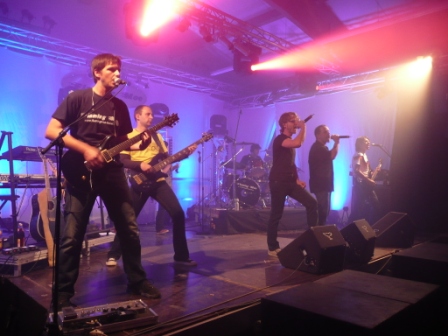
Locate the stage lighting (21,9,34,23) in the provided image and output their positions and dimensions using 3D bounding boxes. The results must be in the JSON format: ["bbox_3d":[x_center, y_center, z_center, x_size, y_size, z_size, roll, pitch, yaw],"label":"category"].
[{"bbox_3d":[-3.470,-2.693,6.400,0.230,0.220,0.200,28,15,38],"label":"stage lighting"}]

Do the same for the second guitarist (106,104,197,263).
[{"bbox_3d":[-0.800,0.214,4.000,0.800,1.730,0.620,3,-6,-42],"label":"second guitarist"}]

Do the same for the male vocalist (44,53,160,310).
[{"bbox_3d":[-0.881,0.079,2.650,0.760,1.780,0.550,3,-6,-37],"label":"male vocalist"}]

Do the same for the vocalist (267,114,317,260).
[{"bbox_3d":[0.829,0.204,4.450,0.660,1.760,0.520,-2,-5,16],"label":"vocalist"}]

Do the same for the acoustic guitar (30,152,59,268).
[{"bbox_3d":[-1.851,0.320,3.800,0.130,1.030,0.400,-15,-10,24],"label":"acoustic guitar"}]

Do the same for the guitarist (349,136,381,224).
[{"bbox_3d":[2.310,0.323,6.000,0.500,1.720,0.550,-3,-5,30],"label":"guitarist"}]

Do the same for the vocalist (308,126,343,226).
[{"bbox_3d":[1.414,0.246,5.100,0.500,1.760,0.520,-2,-5,16],"label":"vocalist"}]

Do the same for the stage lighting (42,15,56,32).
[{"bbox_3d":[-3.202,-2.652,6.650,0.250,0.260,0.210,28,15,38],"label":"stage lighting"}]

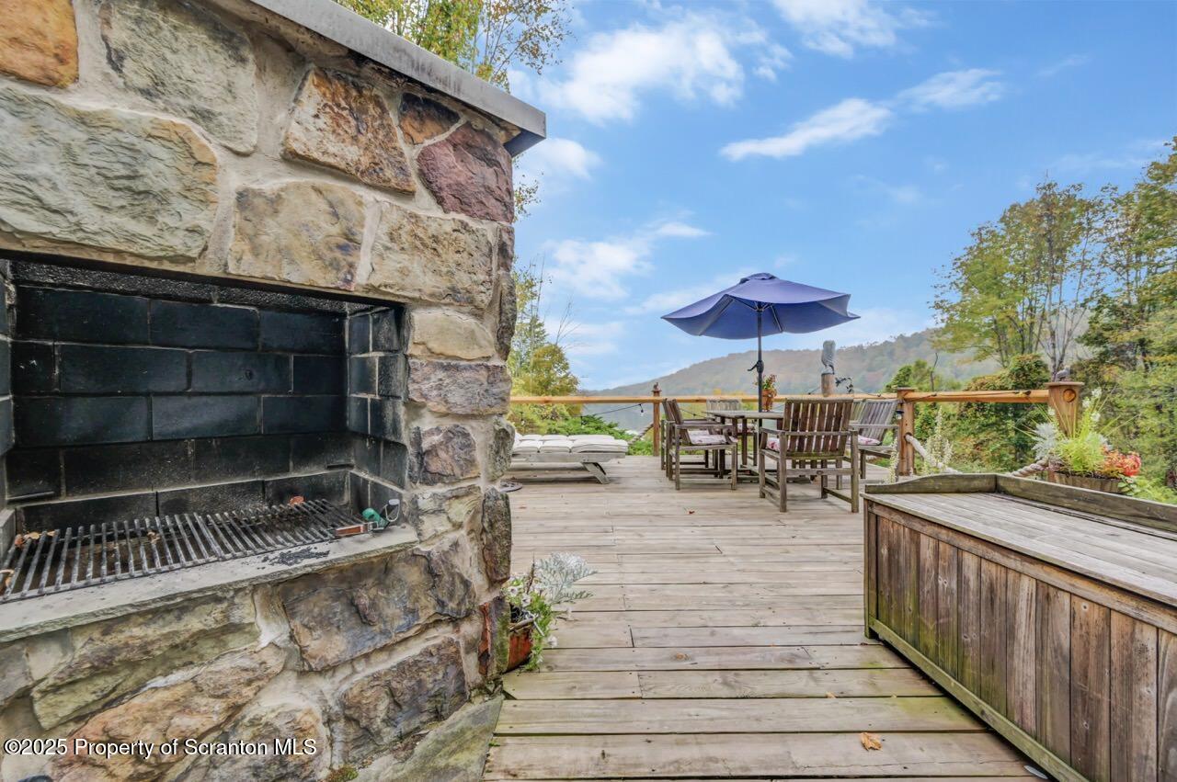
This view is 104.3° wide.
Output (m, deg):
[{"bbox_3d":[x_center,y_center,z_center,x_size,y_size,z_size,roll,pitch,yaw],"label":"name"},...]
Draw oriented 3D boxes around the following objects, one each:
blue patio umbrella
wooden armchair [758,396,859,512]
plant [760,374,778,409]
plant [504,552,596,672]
[{"bbox_3d":[2.030,-0.200,5.400,2.450,2.400,2.500,0,-1,0],"label":"blue patio umbrella"},{"bbox_3d":[1.850,0.508,3.880,0.630,0.910,0.660,0,-1,2],"label":"wooden armchair"},{"bbox_3d":[2.190,0.020,5.580,0.250,0.450,0.250,0,-1,0],"label":"plant"},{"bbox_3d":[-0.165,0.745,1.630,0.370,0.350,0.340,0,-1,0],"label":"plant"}]

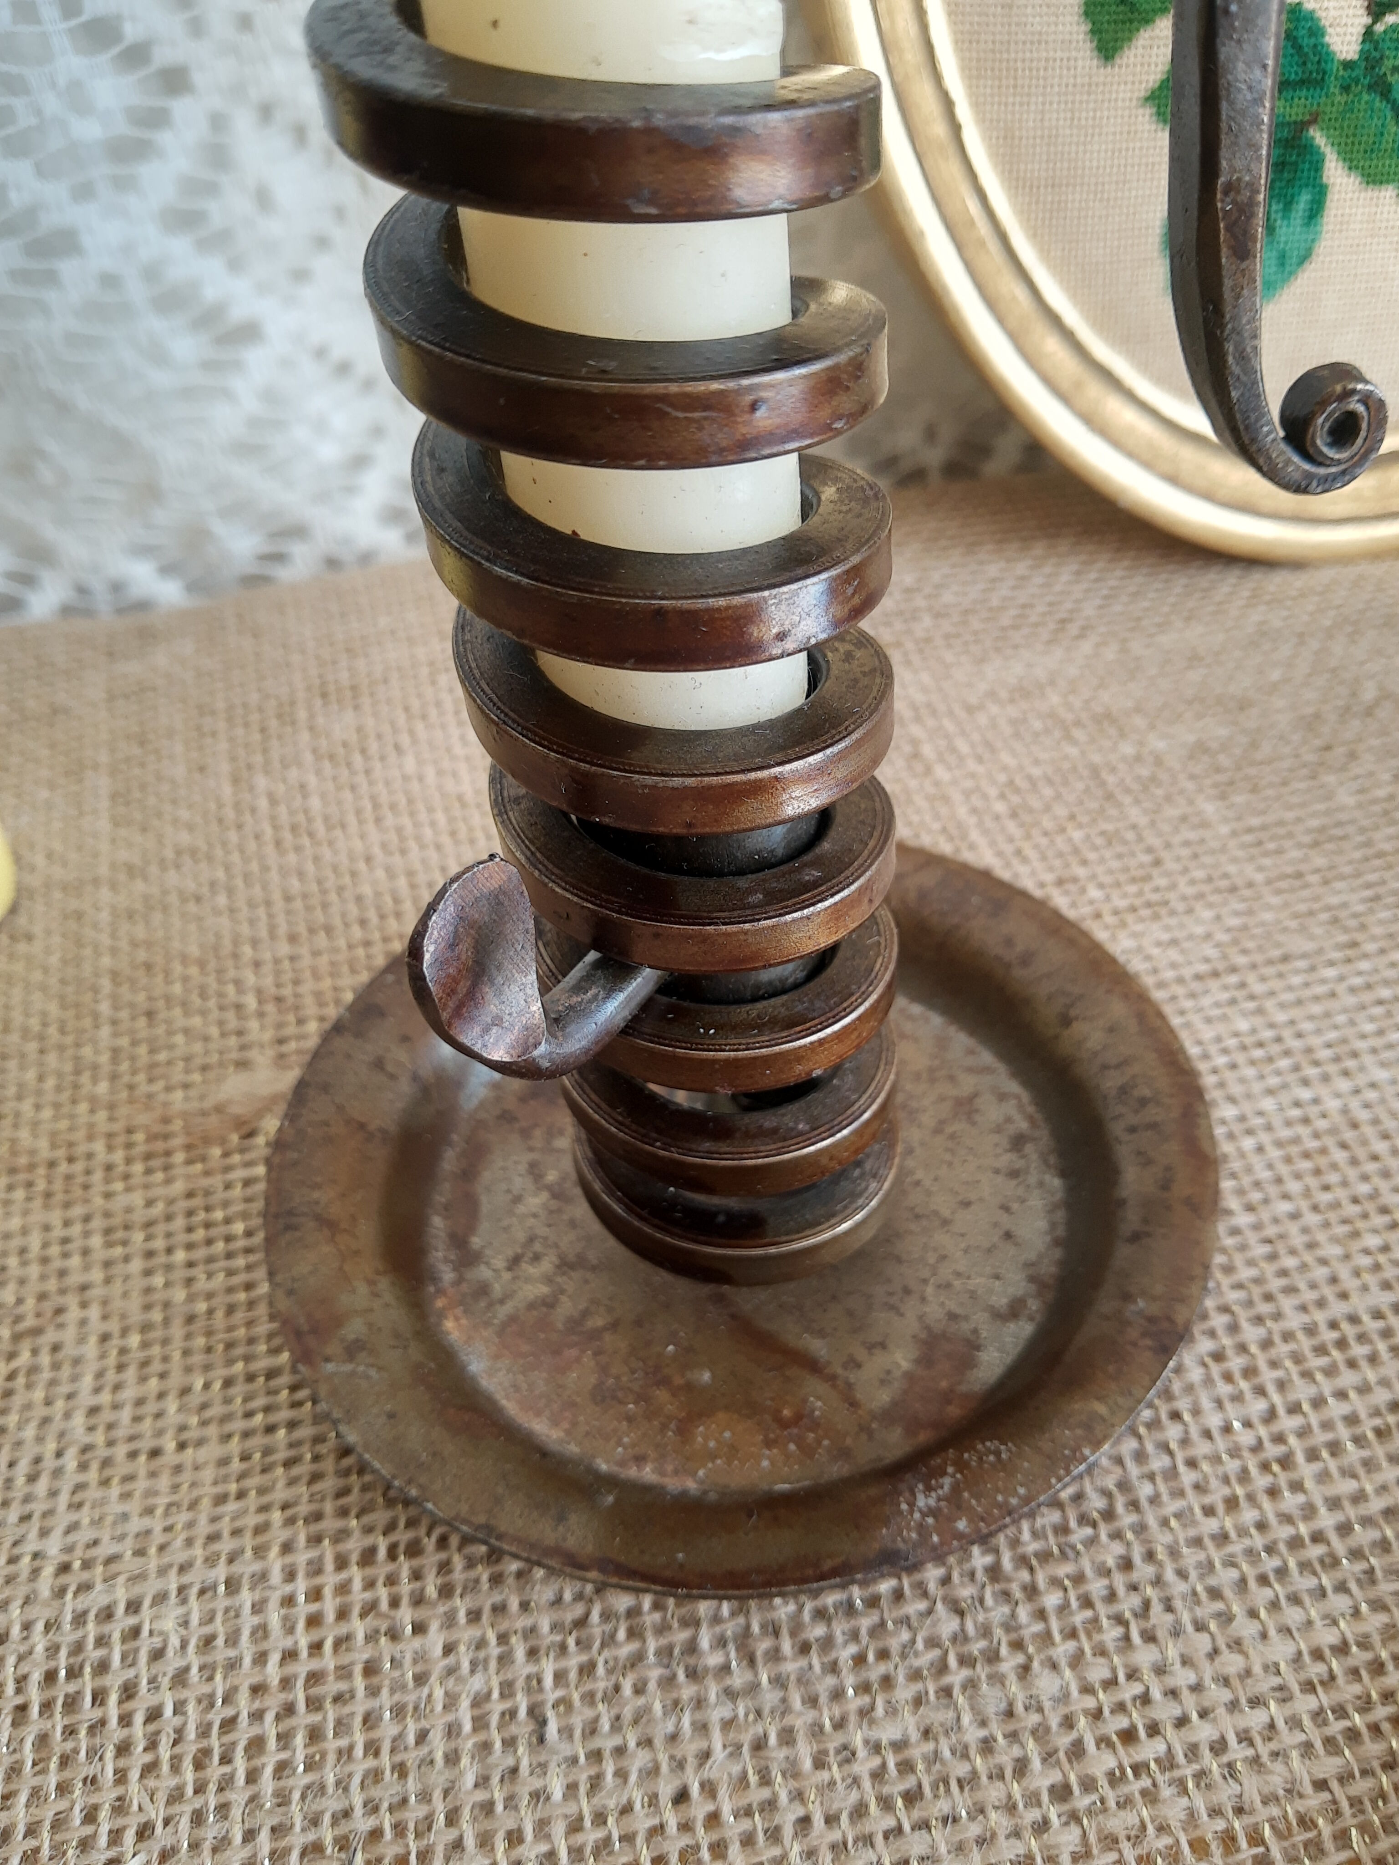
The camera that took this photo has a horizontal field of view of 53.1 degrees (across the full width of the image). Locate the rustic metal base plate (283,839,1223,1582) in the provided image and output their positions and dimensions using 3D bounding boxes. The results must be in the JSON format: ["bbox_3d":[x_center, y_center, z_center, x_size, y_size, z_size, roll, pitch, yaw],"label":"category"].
[{"bbox_3d":[0.004,0.025,0.161,0.104,0.011,0.104,-4,43,4],"label":"rustic metal base plate"}]

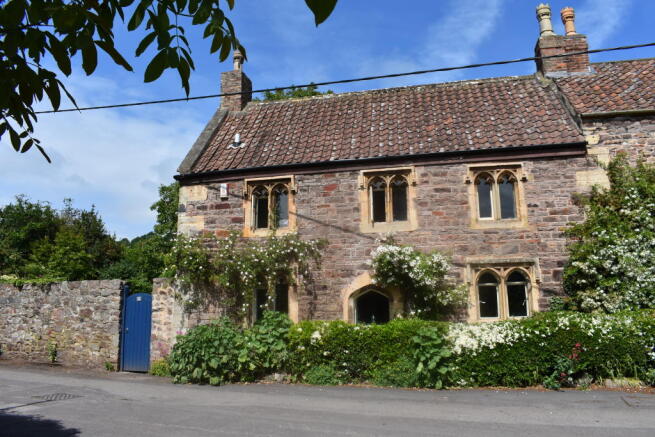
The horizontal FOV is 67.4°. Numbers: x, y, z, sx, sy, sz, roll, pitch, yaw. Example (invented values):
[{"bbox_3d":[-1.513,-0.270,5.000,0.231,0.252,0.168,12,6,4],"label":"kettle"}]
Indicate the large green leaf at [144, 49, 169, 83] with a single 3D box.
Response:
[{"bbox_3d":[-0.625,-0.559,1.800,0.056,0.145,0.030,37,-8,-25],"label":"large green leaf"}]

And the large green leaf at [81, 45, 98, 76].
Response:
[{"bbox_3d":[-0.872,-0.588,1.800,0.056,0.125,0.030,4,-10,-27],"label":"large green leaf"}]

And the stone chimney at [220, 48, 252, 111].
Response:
[{"bbox_3d":[-2.962,-4.441,16.067,0.679,2.337,0.902,-3,-8,12],"label":"stone chimney"}]

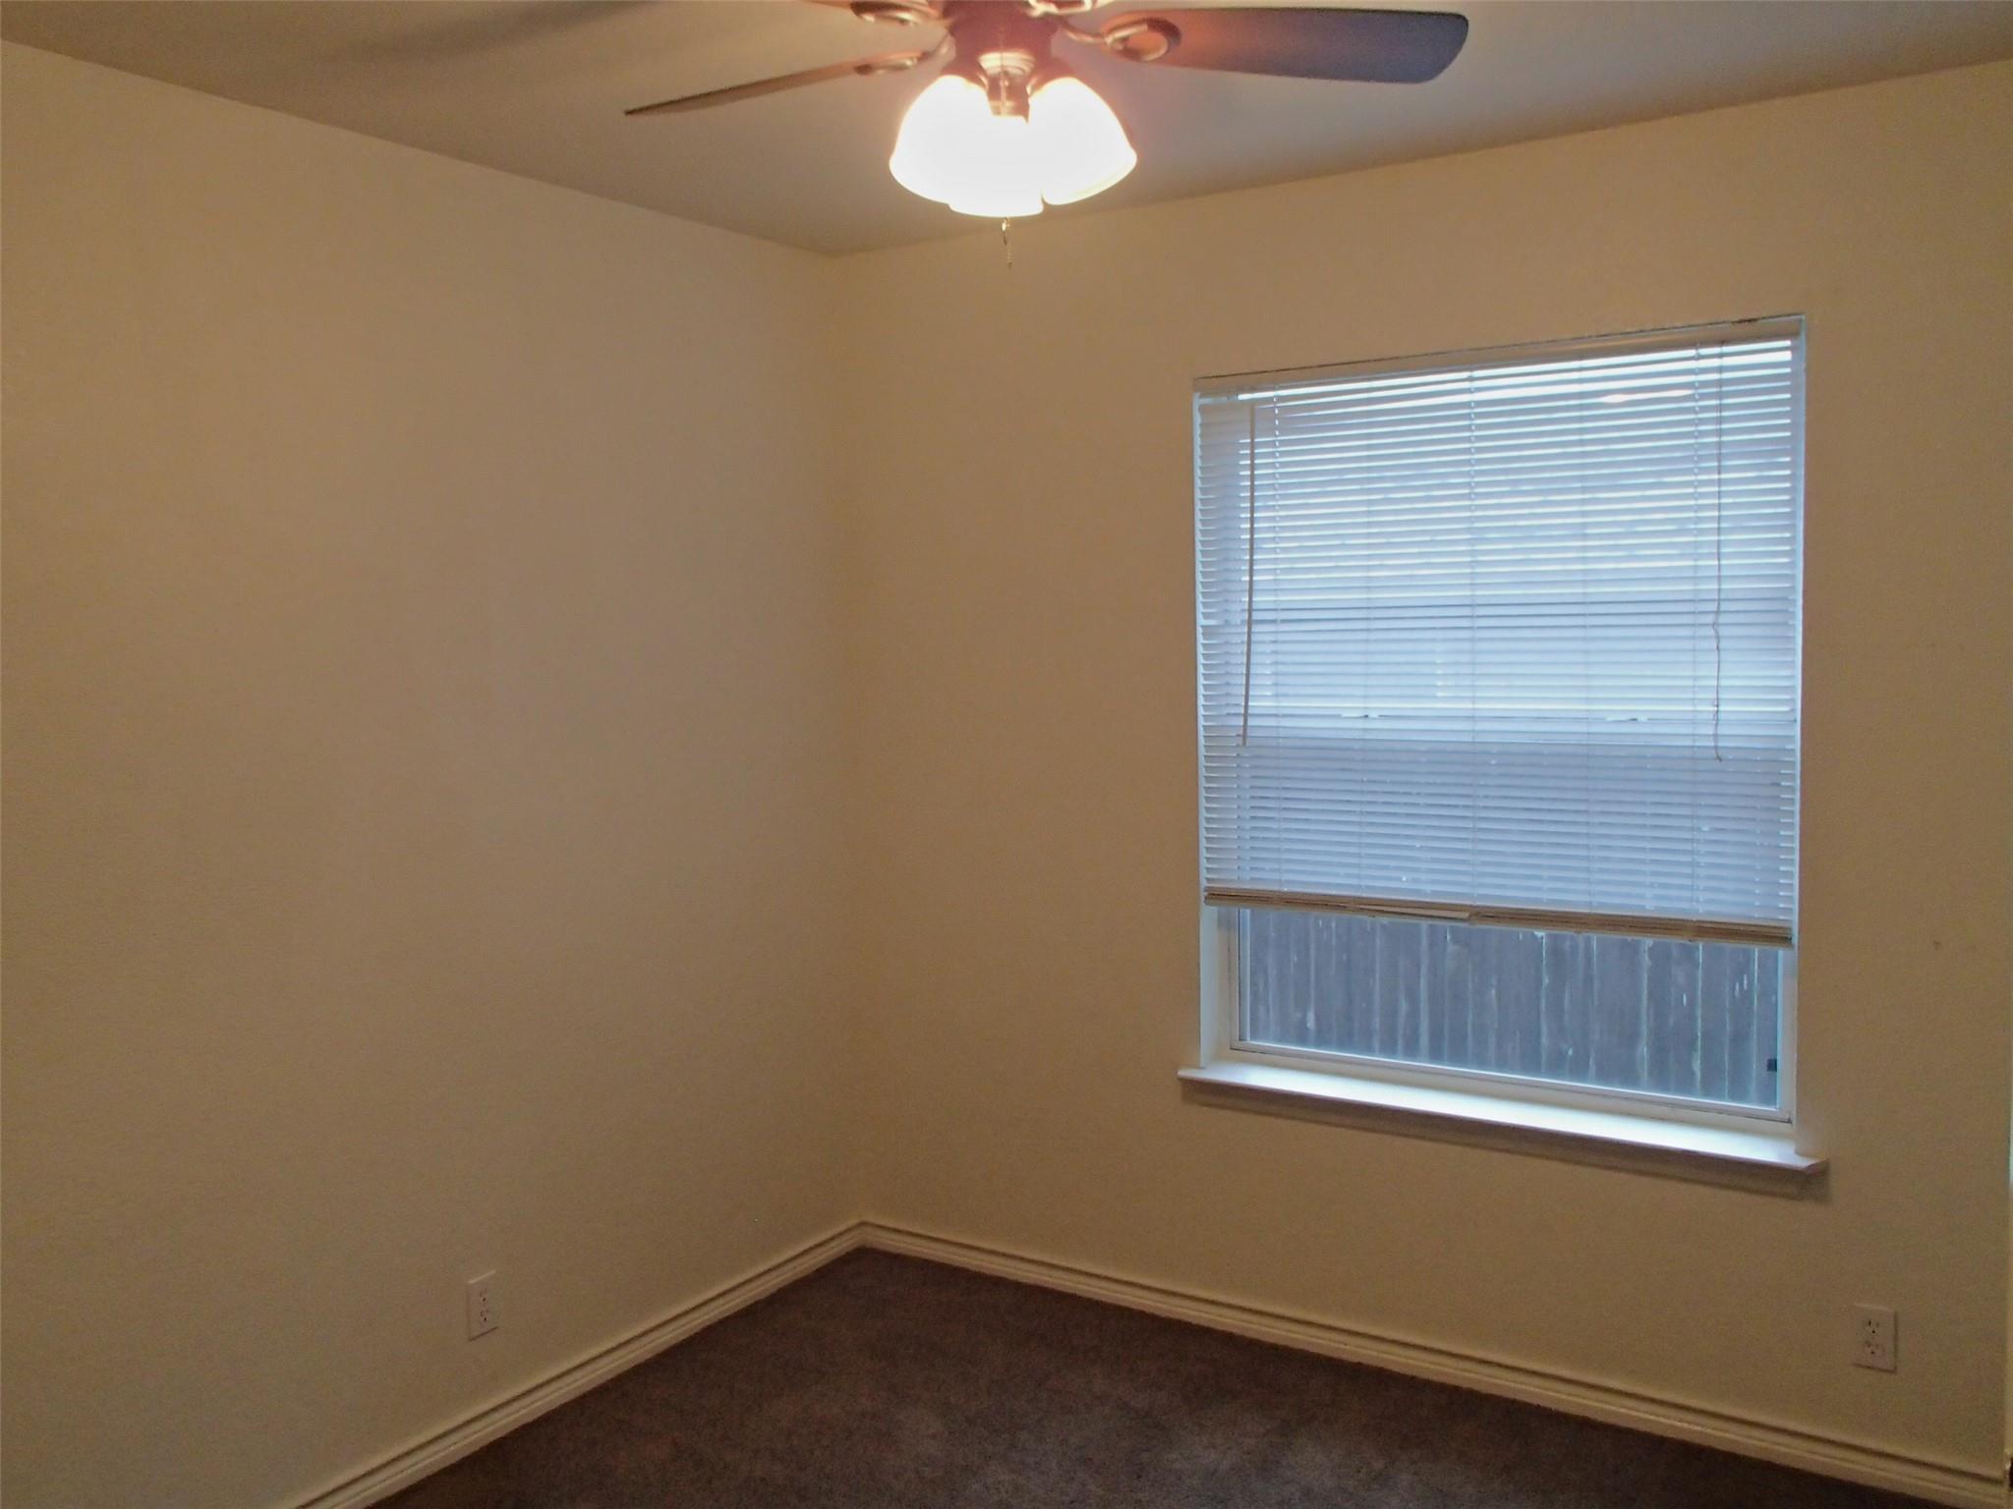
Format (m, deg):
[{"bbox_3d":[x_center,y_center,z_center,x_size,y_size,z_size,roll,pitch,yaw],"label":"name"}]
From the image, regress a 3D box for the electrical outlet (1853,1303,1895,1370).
[{"bbox_3d":[1.541,1.035,2.888,0.071,0.114,0.010,2,6,33],"label":"electrical outlet"}]

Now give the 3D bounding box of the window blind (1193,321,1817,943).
[{"bbox_3d":[0.917,-0.221,3.205,1.170,1.122,0.040,2,6,33],"label":"window blind"}]

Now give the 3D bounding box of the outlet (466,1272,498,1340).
[{"bbox_3d":[-1.011,1.068,3.149,0.010,0.114,0.071,2,6,33],"label":"outlet"}]

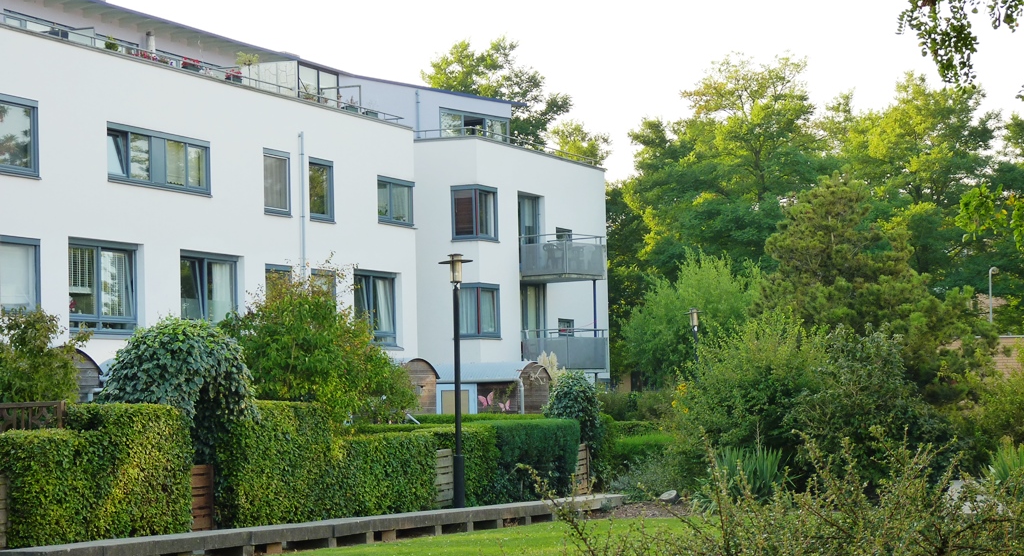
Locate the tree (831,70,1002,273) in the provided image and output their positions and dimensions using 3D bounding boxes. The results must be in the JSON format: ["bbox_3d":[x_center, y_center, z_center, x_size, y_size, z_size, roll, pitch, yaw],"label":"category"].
[{"bbox_3d":[15.978,-0.949,97.847,7.200,14.010,7.200,-1,-3,0],"label":"tree"}]

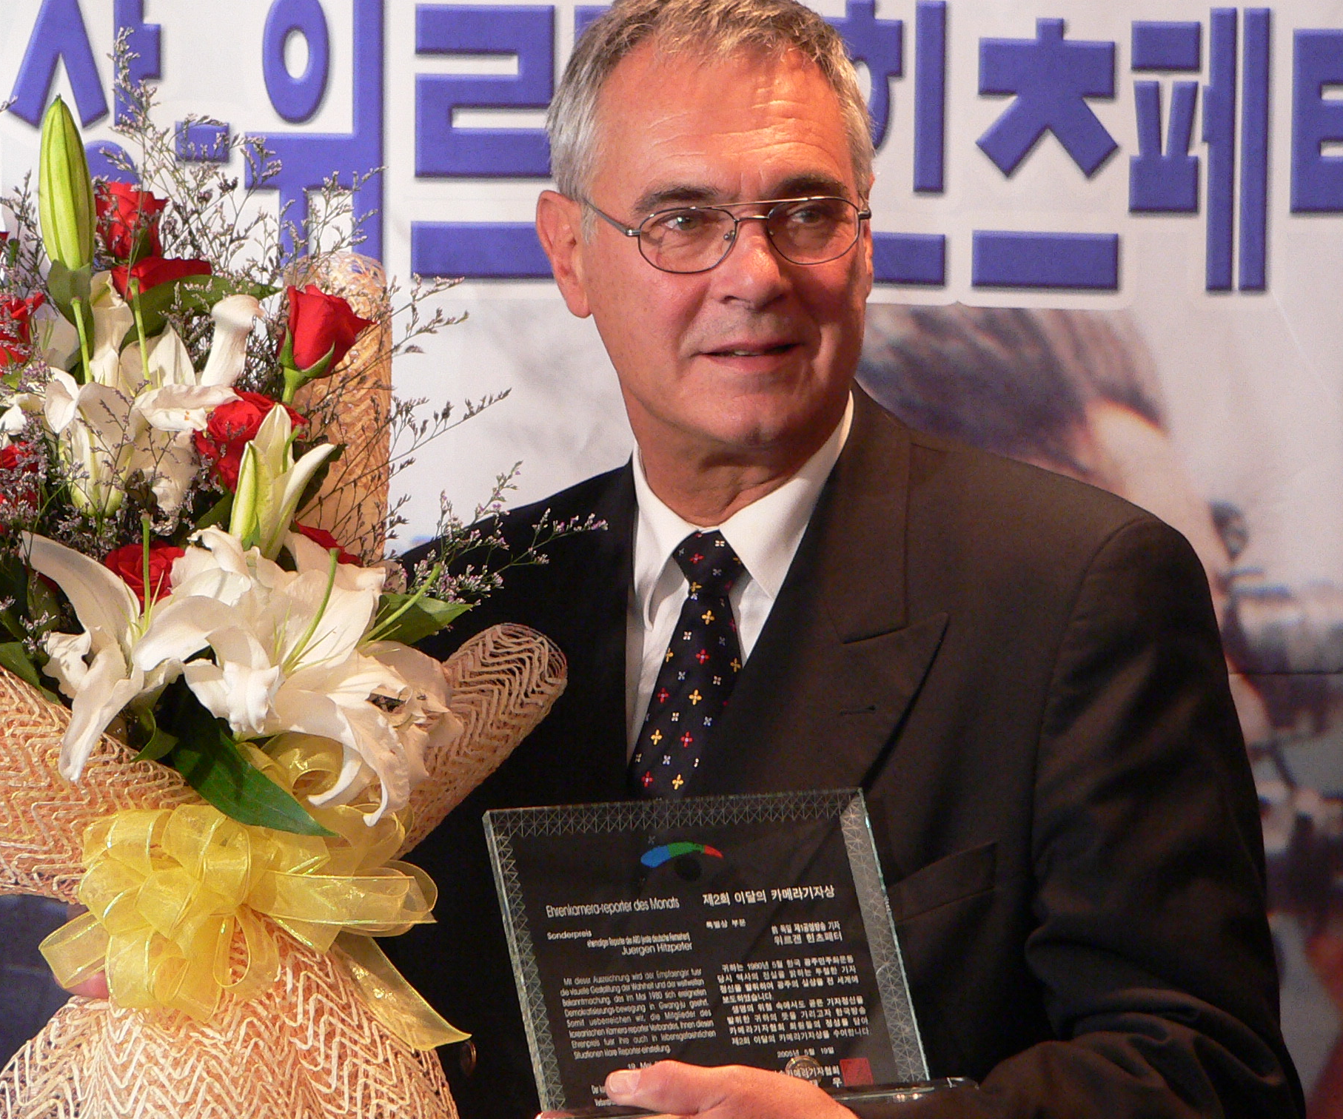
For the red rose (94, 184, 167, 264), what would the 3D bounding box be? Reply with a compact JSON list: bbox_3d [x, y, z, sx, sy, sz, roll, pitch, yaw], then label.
[{"bbox_3d":[-0.278,-0.173,3.080,0.038,0.042,0.038,-3,3,0],"label":"red rose"}]

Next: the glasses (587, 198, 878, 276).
[{"bbox_3d":[0.024,-0.183,3.208,0.138,0.042,0.140,-5,15,-16],"label":"glasses"}]

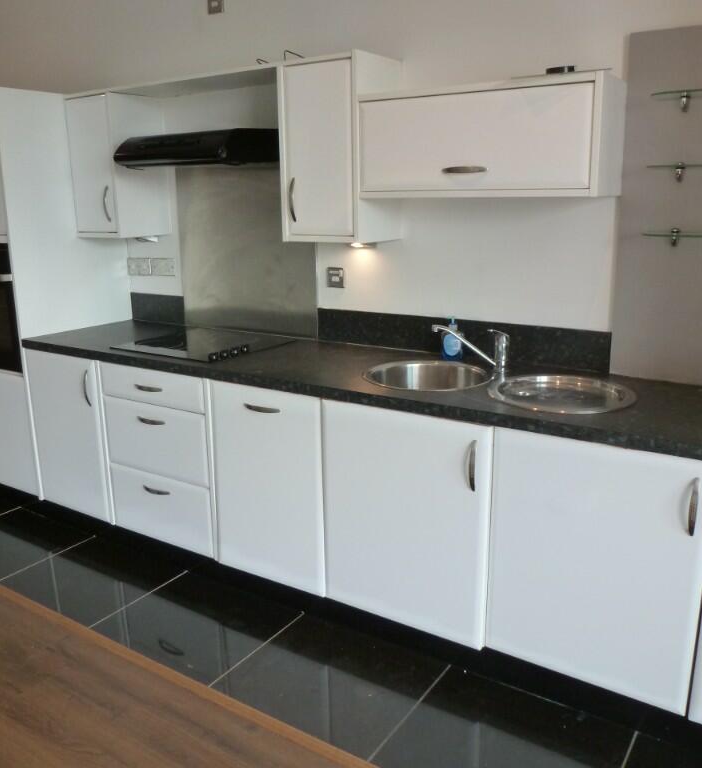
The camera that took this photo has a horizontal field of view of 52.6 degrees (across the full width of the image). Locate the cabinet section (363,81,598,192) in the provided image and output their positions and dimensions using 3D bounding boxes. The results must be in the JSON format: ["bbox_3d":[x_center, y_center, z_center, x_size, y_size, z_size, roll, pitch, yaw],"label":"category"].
[{"bbox_3d":[0.462,-0.826,2.453,0.812,0.334,0.306,8,17,31],"label":"cabinet section"}]

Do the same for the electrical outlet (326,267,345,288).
[{"bbox_3d":[-0.065,-0.448,2.992,0.085,0.085,0.012,8,17,32],"label":"electrical outlet"}]

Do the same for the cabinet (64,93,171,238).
[{"bbox_3d":[-1.077,-0.997,3.295,0.306,0.608,0.298,8,16,32],"label":"cabinet"}]

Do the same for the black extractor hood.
[{"bbox_3d":[-0.603,-0.962,2.922,0.605,0.120,0.480,8,17,32],"label":"black extractor hood"}]

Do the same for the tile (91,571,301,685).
[{"bbox_3d":[-0.574,0.888,2.634,0.610,0.010,0.503,8,17,32],"label":"tile"}]

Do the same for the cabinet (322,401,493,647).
[{"bbox_3d":[0.312,0.374,2.482,0.593,0.715,0.575,8,16,32],"label":"cabinet"}]

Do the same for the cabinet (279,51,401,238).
[{"bbox_3d":[-0.035,-0.870,2.682,0.350,0.640,0.311,8,17,32],"label":"cabinet"}]

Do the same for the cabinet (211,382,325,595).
[{"bbox_3d":[-0.147,0.313,2.798,0.499,0.730,0.580,8,17,32],"label":"cabinet"}]

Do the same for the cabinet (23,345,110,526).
[{"bbox_3d":[-1.099,0.171,3.365,0.495,0.715,0.575,8,16,32],"label":"cabinet"}]

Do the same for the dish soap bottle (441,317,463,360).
[{"bbox_3d":[0.384,-0.172,2.658,0.074,0.158,0.048,5,15,20],"label":"dish soap bottle"}]

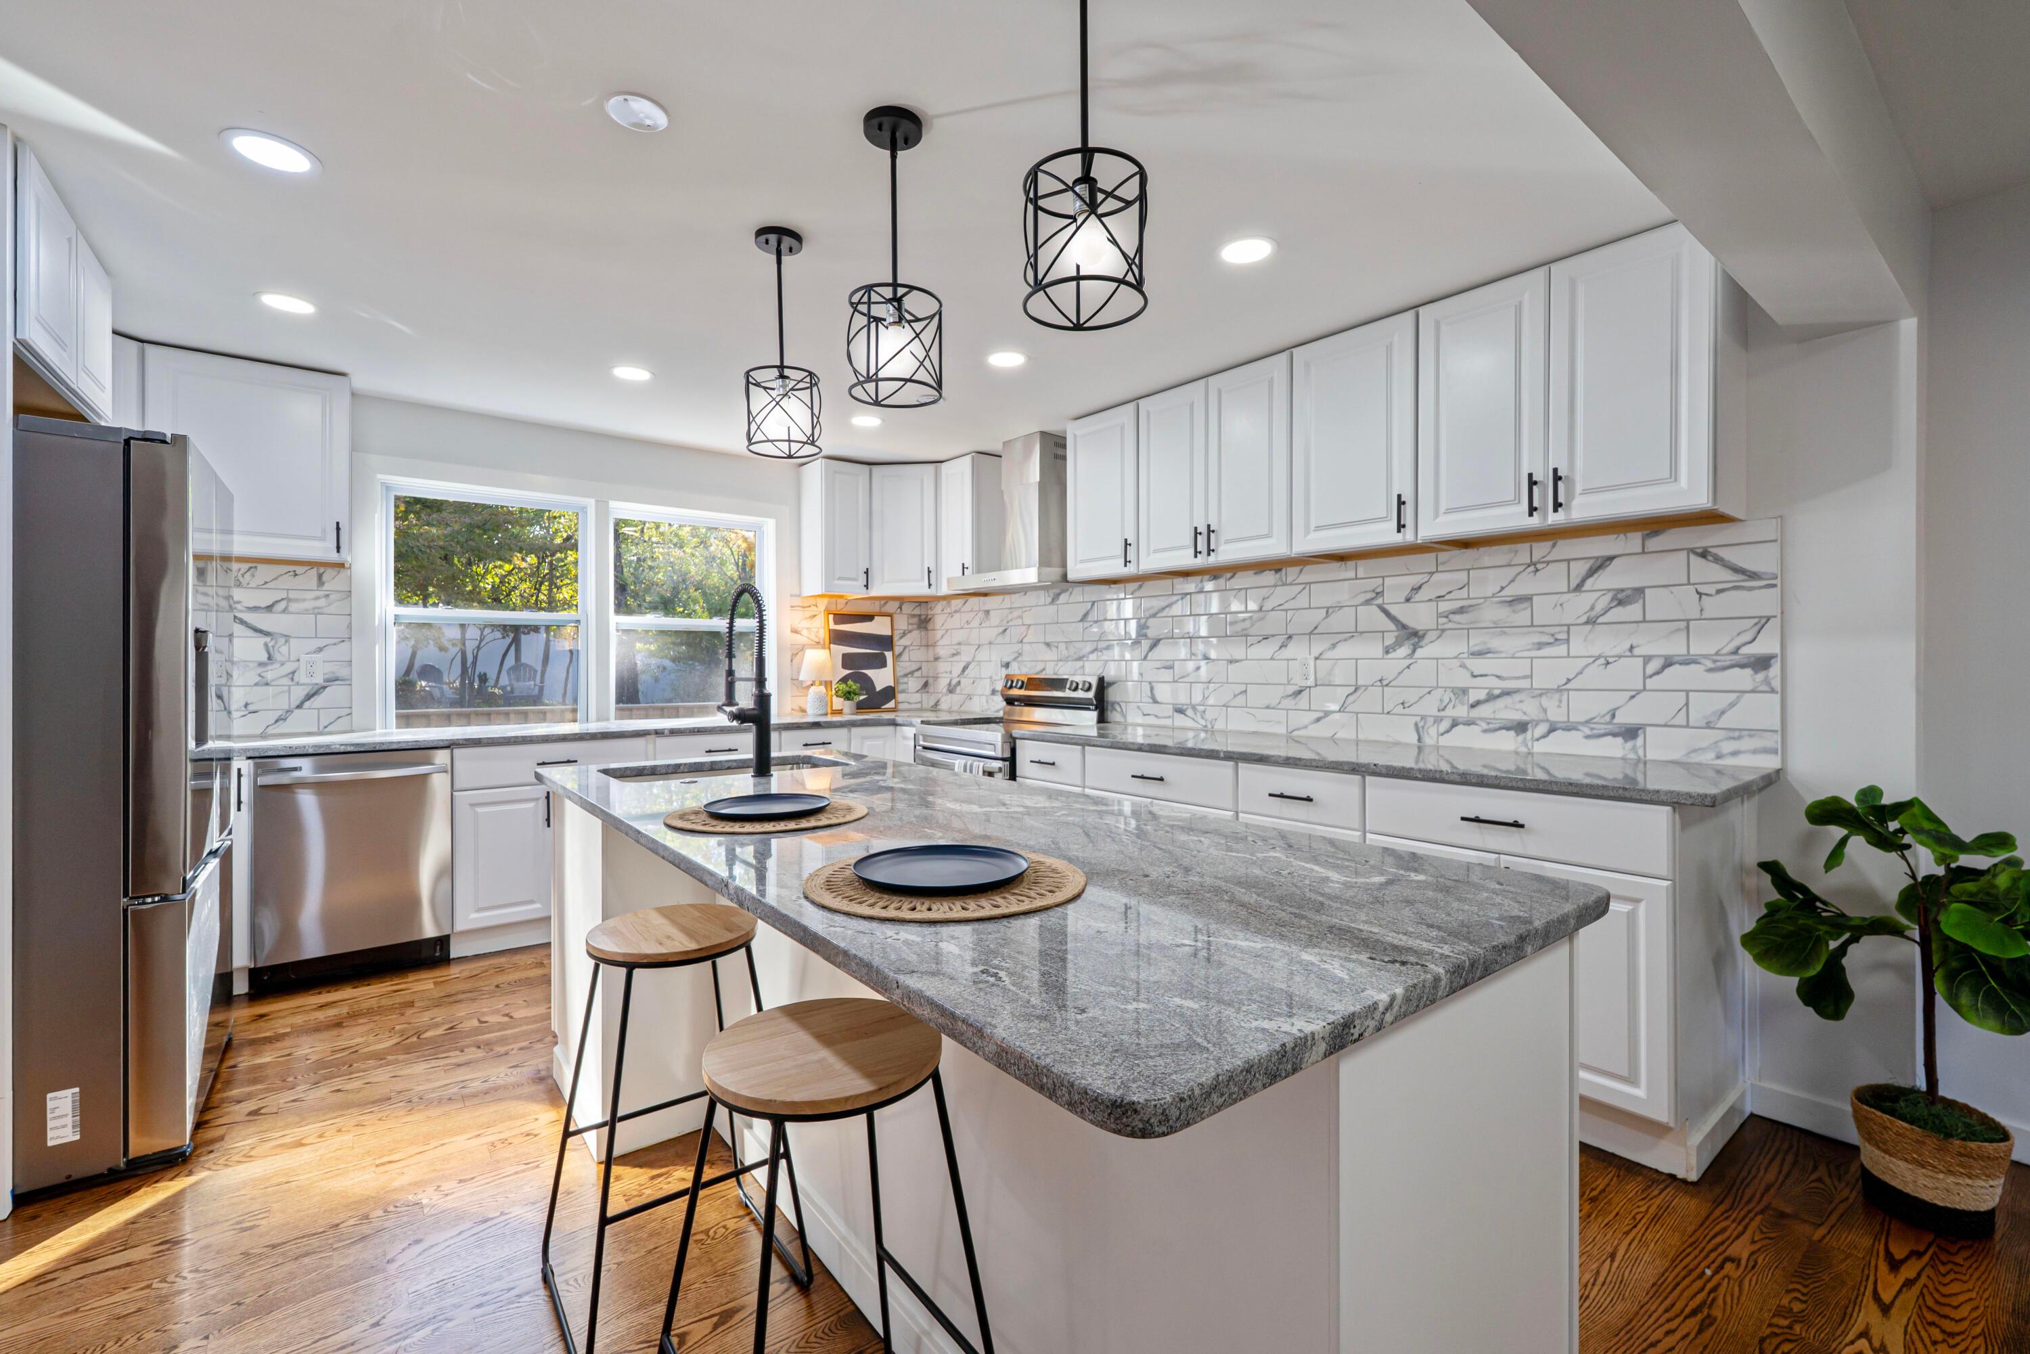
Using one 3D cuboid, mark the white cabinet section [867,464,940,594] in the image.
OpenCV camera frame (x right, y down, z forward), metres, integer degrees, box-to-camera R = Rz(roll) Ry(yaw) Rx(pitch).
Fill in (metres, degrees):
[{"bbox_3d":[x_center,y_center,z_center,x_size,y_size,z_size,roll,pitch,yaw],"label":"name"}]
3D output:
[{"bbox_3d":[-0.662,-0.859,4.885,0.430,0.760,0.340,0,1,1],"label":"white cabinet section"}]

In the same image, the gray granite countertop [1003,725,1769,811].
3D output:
[{"bbox_3d":[1.053,0.268,2.970,0.658,0.035,2.559,-1,1,-40],"label":"gray granite countertop"}]

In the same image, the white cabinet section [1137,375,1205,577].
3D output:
[{"bbox_3d":[0.796,-0.838,3.485,0.325,0.760,0.378,-1,1,-40],"label":"white cabinet section"}]

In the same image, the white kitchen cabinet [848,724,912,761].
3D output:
[{"bbox_3d":[-0.652,0.735,4.778,0.905,0.926,0.899,-1,1,-38],"label":"white kitchen cabinet"}]

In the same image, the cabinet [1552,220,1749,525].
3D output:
[{"bbox_3d":[1.828,-0.832,2.282,0.347,0.792,0.373,-1,1,-39],"label":"cabinet"}]

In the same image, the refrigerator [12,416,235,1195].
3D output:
[{"bbox_3d":[-2.755,0.319,2.159,0.789,1.858,0.899,-1,1,-39],"label":"refrigerator"}]

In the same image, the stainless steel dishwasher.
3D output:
[{"bbox_3d":[-2.750,0.734,3.301,0.610,0.869,0.635,0,1,-40],"label":"stainless steel dishwasher"}]

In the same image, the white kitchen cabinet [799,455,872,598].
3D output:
[{"bbox_3d":[-1.085,-0.888,4.787,0.302,0.792,0.346,-1,1,-39],"label":"white kitchen cabinet"}]

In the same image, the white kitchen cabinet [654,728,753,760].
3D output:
[{"bbox_3d":[-1.689,0.722,4.241,0.630,0.876,0.622,0,1,-40],"label":"white kitchen cabinet"}]

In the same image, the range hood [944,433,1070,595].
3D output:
[{"bbox_3d":[0.061,-0.868,4.307,0.508,0.818,0.762,0,1,-40],"label":"range hood"}]

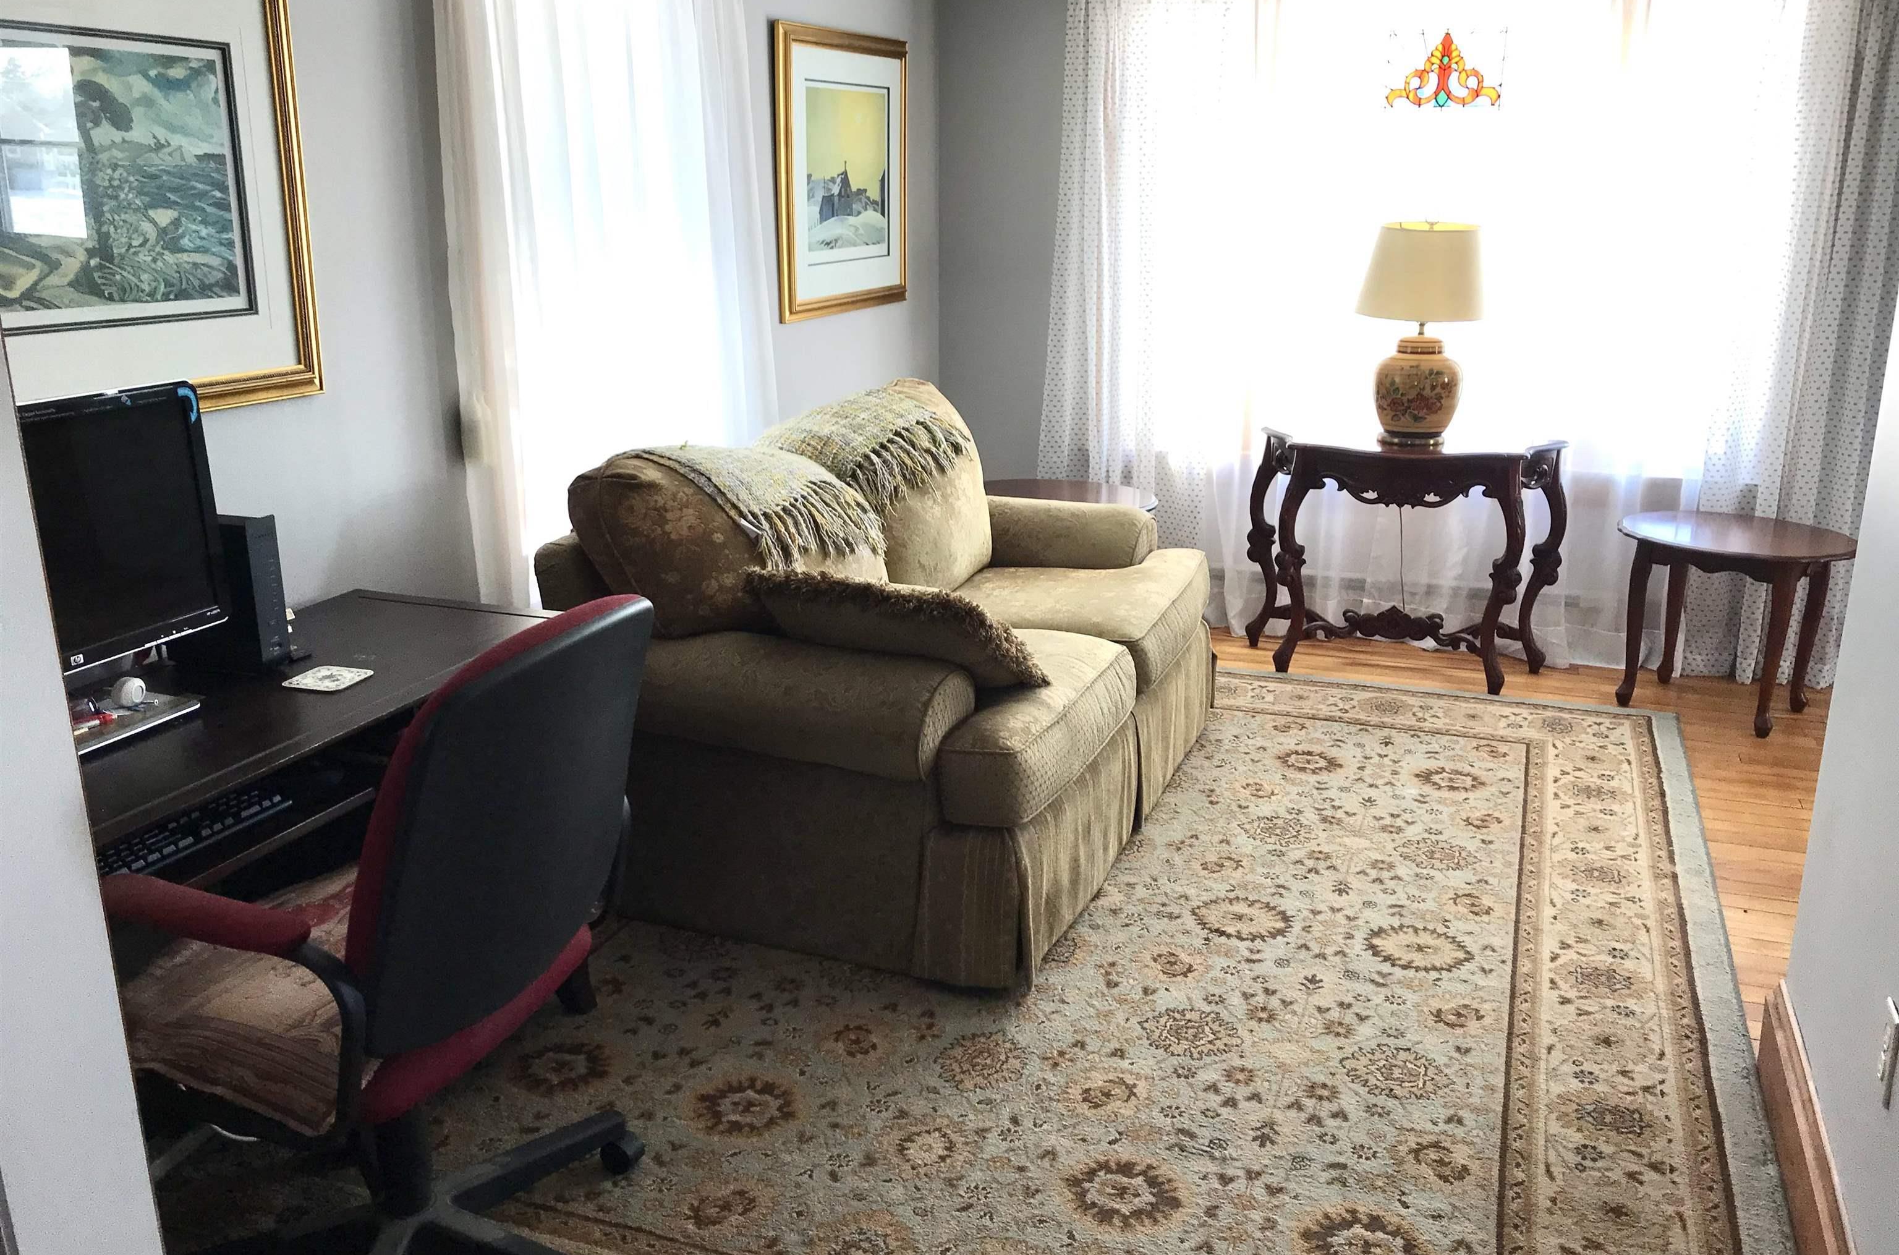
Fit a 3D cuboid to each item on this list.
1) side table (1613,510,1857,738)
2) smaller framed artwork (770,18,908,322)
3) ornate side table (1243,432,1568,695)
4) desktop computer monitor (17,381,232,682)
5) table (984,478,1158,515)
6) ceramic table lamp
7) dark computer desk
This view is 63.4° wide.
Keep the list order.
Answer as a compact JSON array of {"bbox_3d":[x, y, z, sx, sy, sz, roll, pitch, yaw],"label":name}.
[{"bbox_3d":[2.296,-0.016,4.559,0.643,0.533,0.587,15,22,40],"label":"side table"},{"bbox_3d":[-0.322,-1.417,4.821,0.035,0.837,0.935,6,18,20],"label":"smaller framed artwork"},{"bbox_3d":[1.436,-0.226,4.914,0.981,0.735,0.394,6,18,20],"label":"ornate side table"},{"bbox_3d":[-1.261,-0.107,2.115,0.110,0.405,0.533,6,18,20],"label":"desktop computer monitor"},{"bbox_3d":[0.355,-0.168,5.076,0.643,0.533,0.587,8,18,27],"label":"table"},{"bbox_3d":[1.448,-0.903,4.744,0.379,0.675,0.379,6,18,20],"label":"ceramic table lamp"},{"bbox_3d":[-1.175,0.505,2.409,0.548,0.757,1.421,6,18,20],"label":"dark computer desk"}]

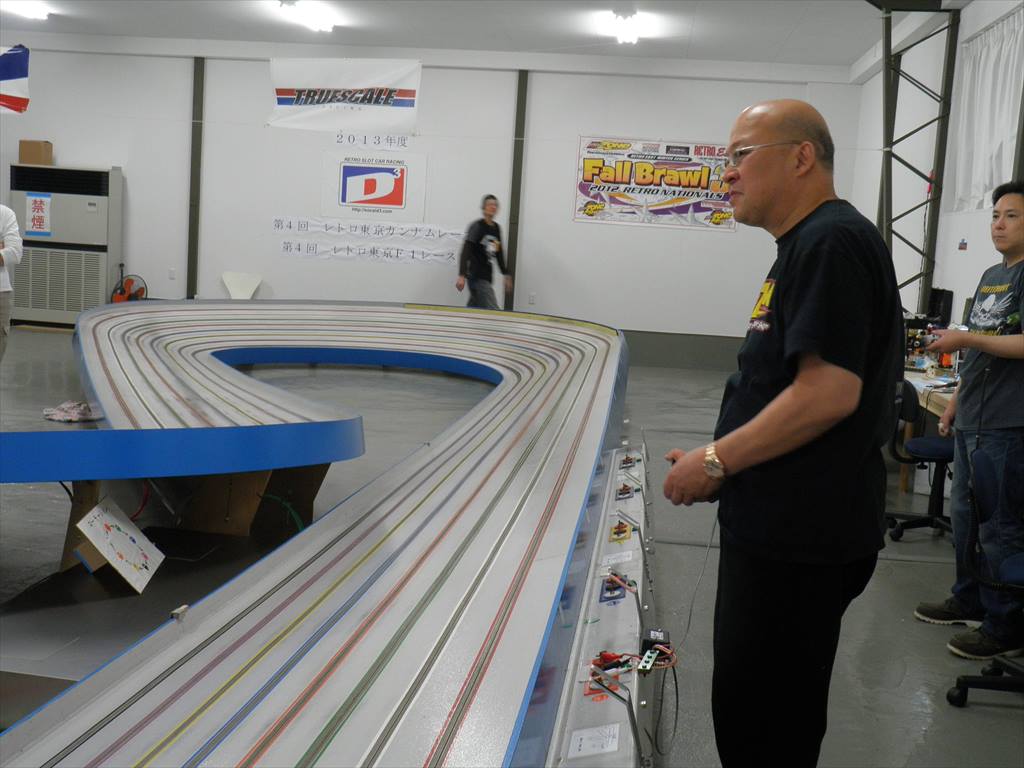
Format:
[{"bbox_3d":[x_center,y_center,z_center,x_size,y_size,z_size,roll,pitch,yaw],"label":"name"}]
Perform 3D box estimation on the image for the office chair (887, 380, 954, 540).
[{"bbox_3d":[2.211,0.371,6.170,0.570,0.810,0.570,4,7,0],"label":"office chair"}]

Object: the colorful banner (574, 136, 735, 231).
[{"bbox_3d":[1.659,-2.279,13.810,1.840,0.970,0.020,4,7,5],"label":"colorful banner"}]

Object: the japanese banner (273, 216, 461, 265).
[{"bbox_3d":[-1.661,-1.667,14.190,2.340,0.480,0.015,4,7,5],"label":"japanese banner"}]

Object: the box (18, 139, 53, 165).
[{"bbox_3d":[-5.530,-2.674,14.118,0.276,0.276,0.275,4,7,5],"label":"box"}]

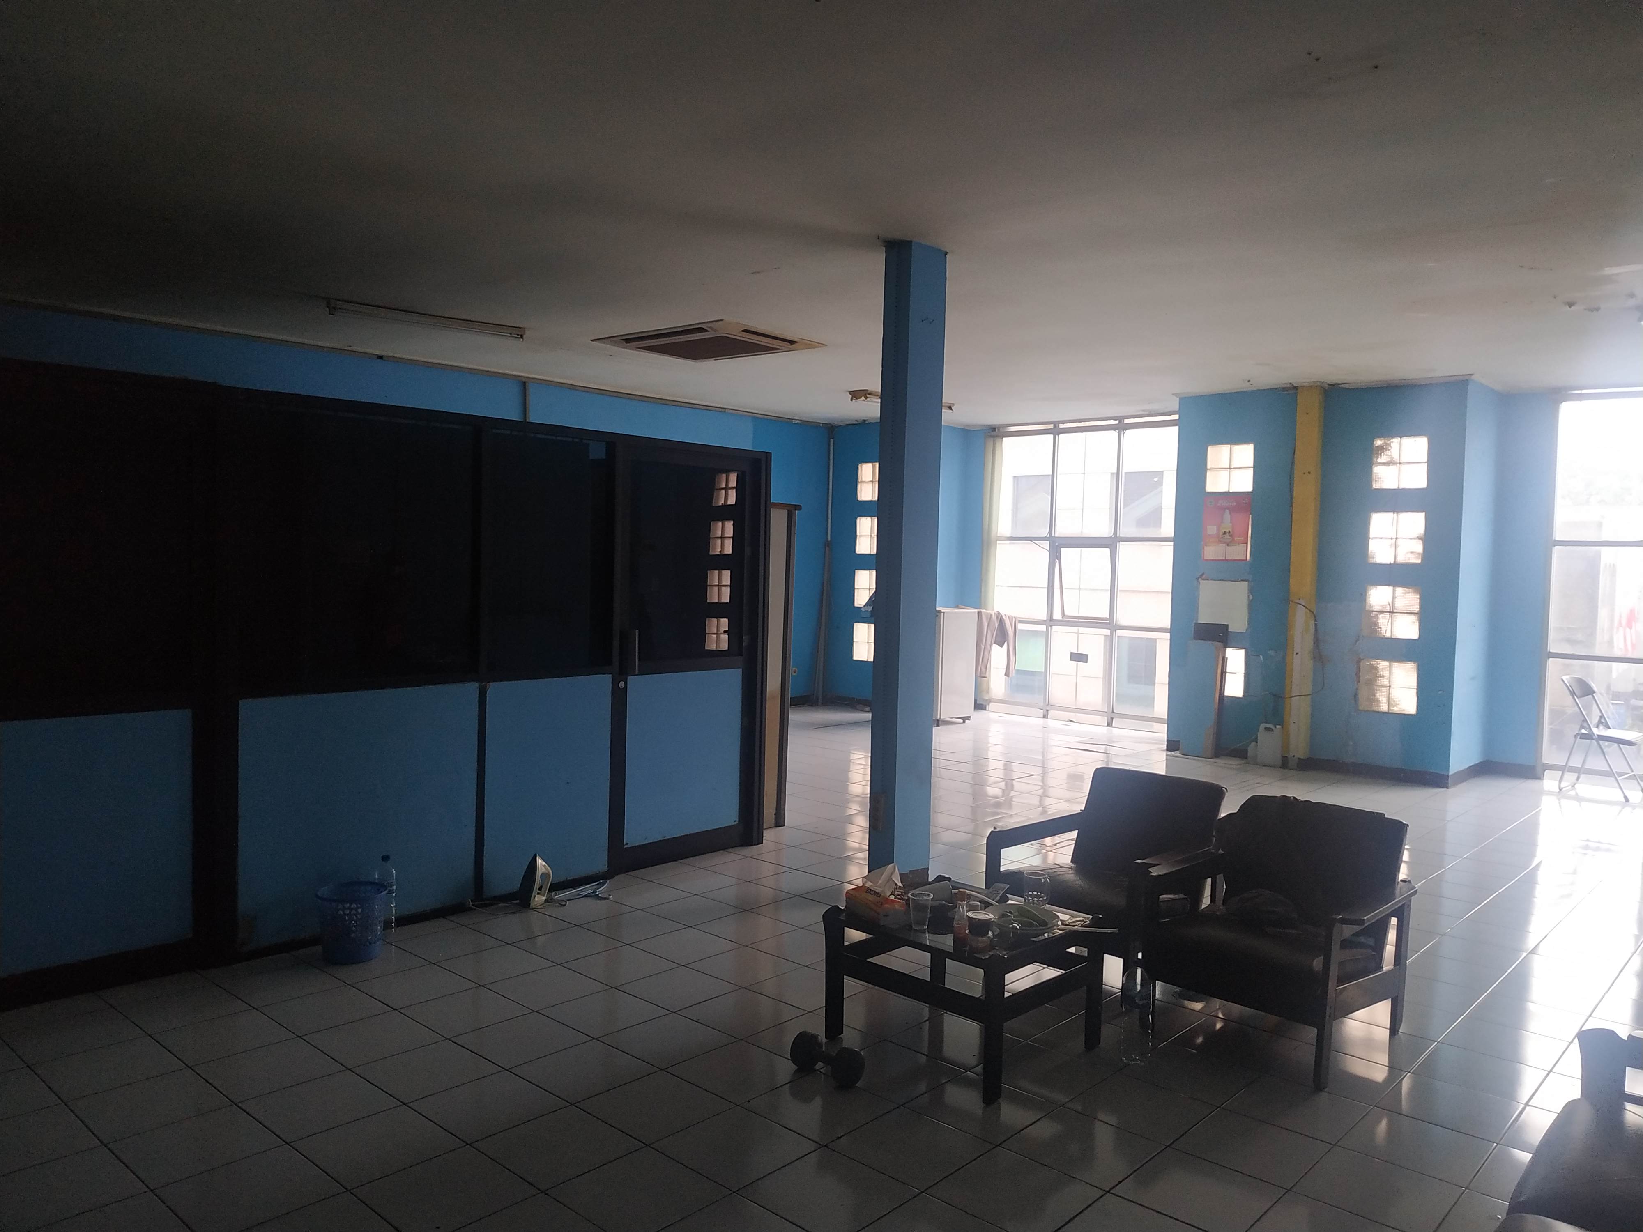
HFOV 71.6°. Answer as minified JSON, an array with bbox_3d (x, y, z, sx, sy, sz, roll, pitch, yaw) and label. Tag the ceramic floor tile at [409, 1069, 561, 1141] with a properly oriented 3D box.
[{"bbox_3d":[-0.852,1.257,2.919,0.297,0.010,0.297,3,2,42],"label":"ceramic floor tile"}]

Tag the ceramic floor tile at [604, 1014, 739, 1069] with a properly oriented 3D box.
[{"bbox_3d":[-0.454,1.254,3.368,0.297,0.010,0.297,3,2,42],"label":"ceramic floor tile"}]

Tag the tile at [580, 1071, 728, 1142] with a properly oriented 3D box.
[{"bbox_3d":[-0.458,1.351,3.136,0.300,0.010,0.300,4,4,42],"label":"tile"}]

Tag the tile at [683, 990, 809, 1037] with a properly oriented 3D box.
[{"bbox_3d":[-0.247,1.255,3.589,0.300,0.010,0.300,3,2,42],"label":"tile"}]

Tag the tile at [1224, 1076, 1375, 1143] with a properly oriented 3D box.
[{"bbox_3d":[1.349,1.391,3.217,0.300,0.010,0.300,4,4,42],"label":"tile"}]

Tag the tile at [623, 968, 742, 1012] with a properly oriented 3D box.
[{"bbox_3d":[-0.476,1.238,3.783,0.300,0.010,0.300,3,2,42],"label":"tile"}]

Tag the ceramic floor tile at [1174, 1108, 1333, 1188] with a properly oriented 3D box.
[{"bbox_3d":[1.065,1.311,2.809,0.300,0.010,0.300,3,2,42],"label":"ceramic floor tile"}]

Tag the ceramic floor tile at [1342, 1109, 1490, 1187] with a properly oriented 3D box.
[{"bbox_3d":[1.488,1.322,2.834,0.300,0.010,0.300,3,2,42],"label":"ceramic floor tile"}]

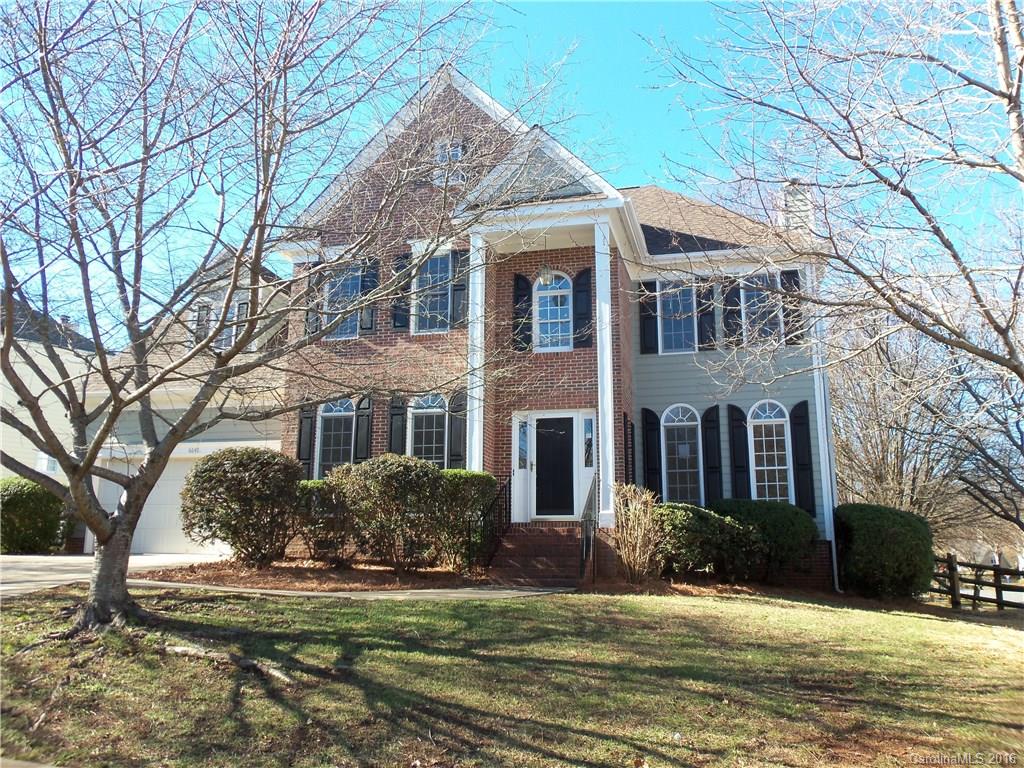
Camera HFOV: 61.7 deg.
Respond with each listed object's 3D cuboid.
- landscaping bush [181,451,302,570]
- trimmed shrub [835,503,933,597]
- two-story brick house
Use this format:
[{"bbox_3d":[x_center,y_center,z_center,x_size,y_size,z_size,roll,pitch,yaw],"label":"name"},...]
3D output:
[{"bbox_3d":[-4.667,2.170,15.079,1.950,2.040,1.950,-3,-14,15],"label":"landscaping bush"},{"bbox_3d":[7.238,3.193,16.505,1.800,1.800,1.800,-3,-14,15],"label":"trimmed shrub"},{"bbox_3d":[1.600,-0.565,19.833,11.000,10.150,10.600,-3,-14,15],"label":"two-story brick house"}]

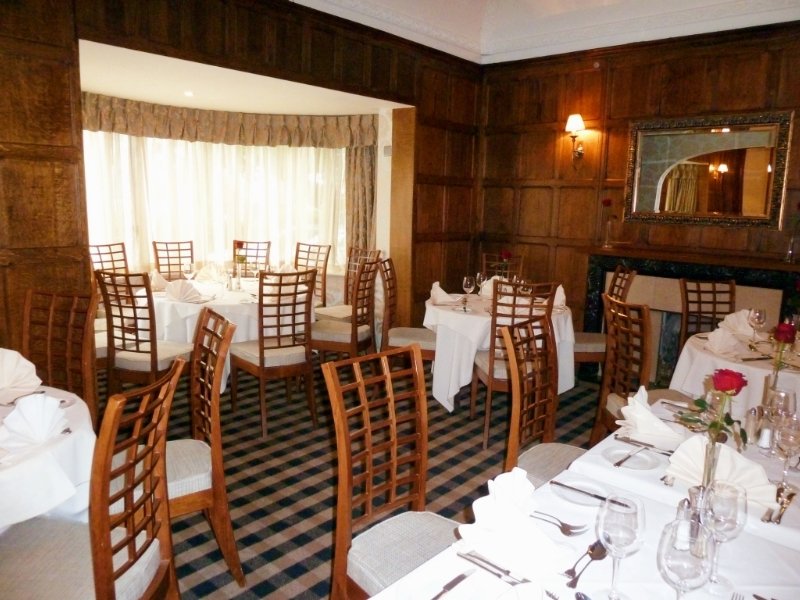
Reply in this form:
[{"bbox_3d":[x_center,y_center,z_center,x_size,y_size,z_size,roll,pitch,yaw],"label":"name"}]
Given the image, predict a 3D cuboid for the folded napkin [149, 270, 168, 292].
[{"bbox_3d":[-1.767,-0.147,4.355,0.190,0.145,0.240,-3,11,-22],"label":"folded napkin"}]

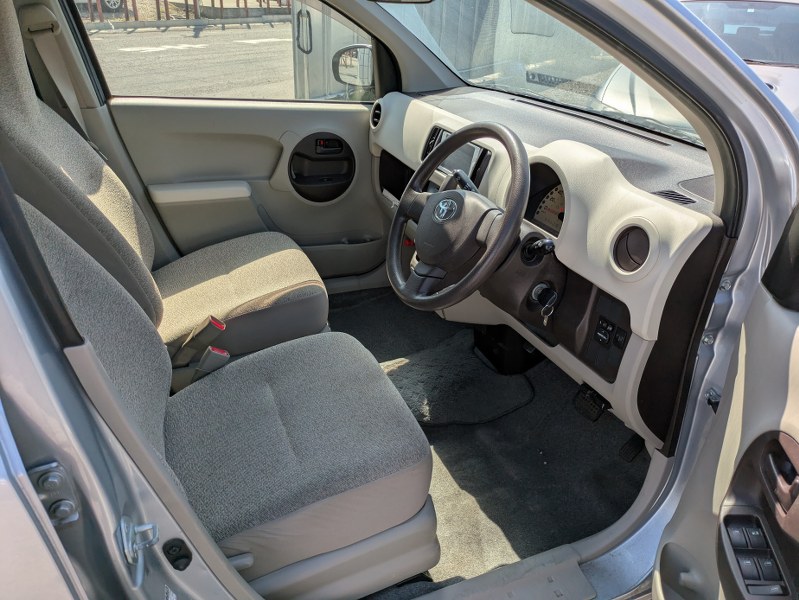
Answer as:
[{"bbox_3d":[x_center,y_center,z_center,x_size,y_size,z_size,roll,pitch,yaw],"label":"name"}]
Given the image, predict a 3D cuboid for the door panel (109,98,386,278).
[{"bbox_3d":[-0.428,-0.338,1.957,0.910,0.690,0.130,-10,30,-21],"label":"door panel"}]

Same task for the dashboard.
[{"bbox_3d":[0.306,-0.246,1.552,0.500,0.535,1.380,-10,30,-21],"label":"dashboard"}]

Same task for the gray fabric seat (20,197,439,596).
[{"bbox_3d":[-0.404,0.059,0.959,0.870,1.030,0.510,-10,30,-21],"label":"gray fabric seat"}]

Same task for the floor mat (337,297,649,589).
[{"bbox_3d":[0.106,0.216,1.752,0.670,0.140,1.290,-10,30,-21],"label":"floor mat"}]

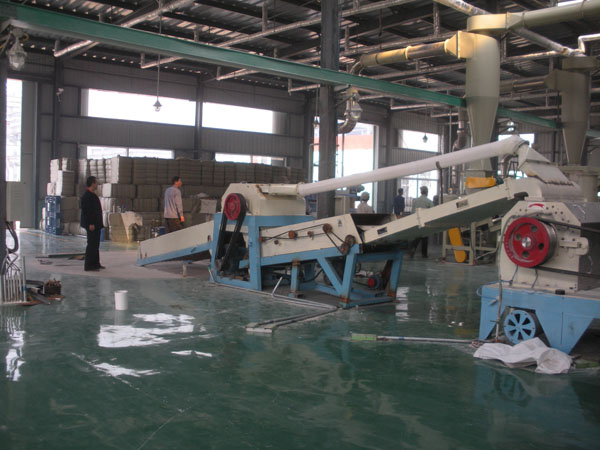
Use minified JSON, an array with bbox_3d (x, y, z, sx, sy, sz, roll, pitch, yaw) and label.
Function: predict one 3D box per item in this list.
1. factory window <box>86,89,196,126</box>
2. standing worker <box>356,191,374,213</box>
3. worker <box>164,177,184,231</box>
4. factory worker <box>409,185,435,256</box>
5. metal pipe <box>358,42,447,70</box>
[{"bbox_3d":[-5.650,-4.240,22.760,4.450,1.020,0.150,-1,4,-41],"label":"factory window"},{"bbox_3d":[1.650,-0.045,15.850,0.450,1.570,0.300,2,3,5],"label":"standing worker"},{"bbox_3d":[-2.800,-0.200,13.850,0.500,1.730,0.330,5,5,43],"label":"worker"},{"bbox_3d":[2.940,-0.050,14.950,0.540,1.700,0.380,2,3,5],"label":"factory worker"},{"bbox_3d":[2.360,-3.930,14.600,0.260,0.260,2.600,-1,4,-41],"label":"metal pipe"}]

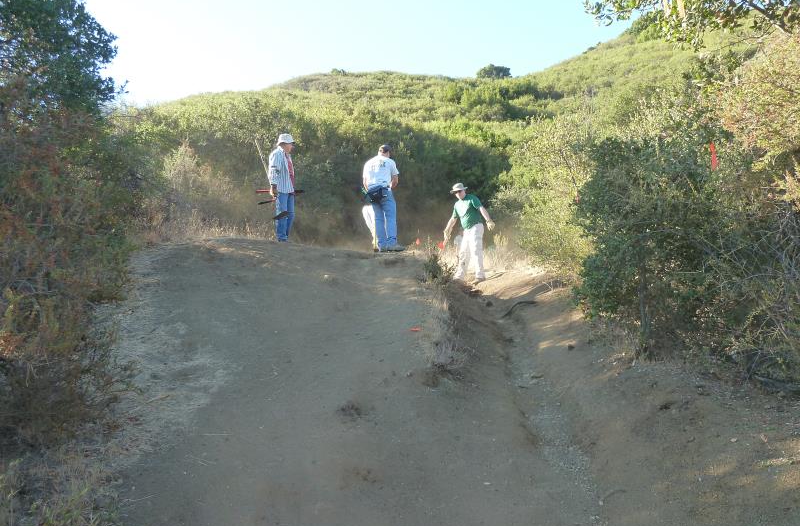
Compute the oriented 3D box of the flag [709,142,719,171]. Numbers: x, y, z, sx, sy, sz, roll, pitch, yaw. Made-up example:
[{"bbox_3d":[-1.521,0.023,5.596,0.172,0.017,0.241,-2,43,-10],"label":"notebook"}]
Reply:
[{"bbox_3d":[2.813,-0.956,5.600,0.060,0.260,0.030,0,0,18],"label":"flag"}]

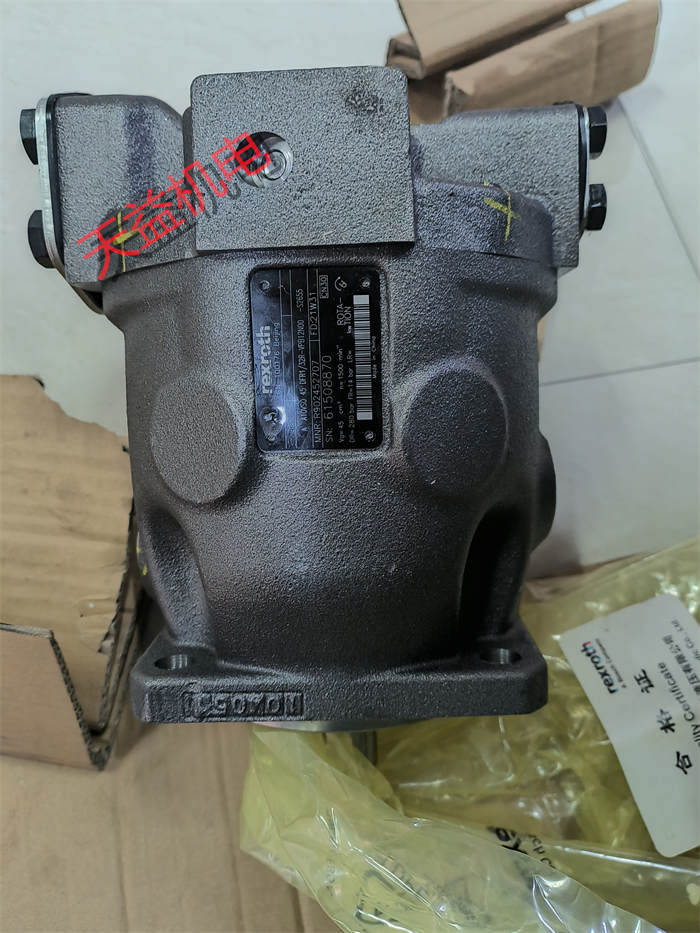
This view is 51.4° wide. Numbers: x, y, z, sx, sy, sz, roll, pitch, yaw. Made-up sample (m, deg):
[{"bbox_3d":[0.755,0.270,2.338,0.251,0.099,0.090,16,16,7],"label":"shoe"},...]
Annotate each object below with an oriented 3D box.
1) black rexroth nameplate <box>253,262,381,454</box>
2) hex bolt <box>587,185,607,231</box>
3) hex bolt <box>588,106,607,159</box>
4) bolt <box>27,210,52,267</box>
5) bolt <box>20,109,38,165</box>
[{"bbox_3d":[-0.010,-0.033,0.225,0.040,0.002,0.057,-1,96,1],"label":"black rexroth nameplate"},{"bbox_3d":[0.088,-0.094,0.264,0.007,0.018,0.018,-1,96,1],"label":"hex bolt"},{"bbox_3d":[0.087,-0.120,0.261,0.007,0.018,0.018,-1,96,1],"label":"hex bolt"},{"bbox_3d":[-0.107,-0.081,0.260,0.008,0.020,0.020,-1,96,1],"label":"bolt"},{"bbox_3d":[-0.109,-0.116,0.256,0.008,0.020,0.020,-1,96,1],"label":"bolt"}]

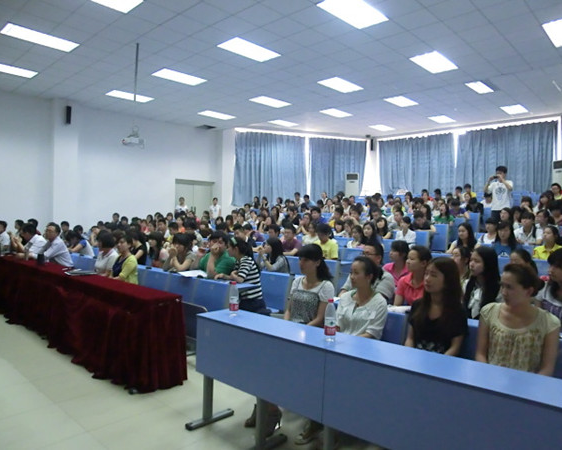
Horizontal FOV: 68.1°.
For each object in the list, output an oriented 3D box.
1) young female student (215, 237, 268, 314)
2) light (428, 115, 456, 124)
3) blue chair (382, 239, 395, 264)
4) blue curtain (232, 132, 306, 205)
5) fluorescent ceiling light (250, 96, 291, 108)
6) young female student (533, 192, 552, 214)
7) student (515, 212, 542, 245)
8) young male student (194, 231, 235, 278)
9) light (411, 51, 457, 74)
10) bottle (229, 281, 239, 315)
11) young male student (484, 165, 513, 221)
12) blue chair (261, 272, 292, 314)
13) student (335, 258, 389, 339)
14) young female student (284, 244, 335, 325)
[{"bbox_3d":[-0.426,0.710,4.053,0.650,1.190,0.450,0,2,-18],"label":"young female student"},{"bbox_3d":[5.839,-3.810,15.050,0.600,0.070,1.200,2,2,43],"label":"light"},{"bbox_3d":[1.559,0.590,6.360,0.500,0.780,0.500,2,2,43],"label":"blue chair"},{"bbox_3d":[-0.439,-2.203,16.953,3.070,2.930,0.180,0,2,-17],"label":"blue curtain"},{"bbox_3d":[-0.295,-3.551,12.050,0.600,0.070,1.200,2,2,43],"label":"fluorescent ceiling light"},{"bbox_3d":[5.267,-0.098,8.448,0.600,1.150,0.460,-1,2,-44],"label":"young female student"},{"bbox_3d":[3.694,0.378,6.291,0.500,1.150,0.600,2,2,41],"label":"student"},{"bbox_3d":[-0.767,0.697,5.027,0.520,1.245,0.700,1,2,33],"label":"young male student"},{"bbox_3d":[3.220,-3.414,8.711,0.600,0.070,1.200,2,2,43],"label":"light"},{"bbox_3d":[-0.314,0.495,2.810,0.066,0.235,0.066,1,2,0],"label":"bottle"},{"bbox_3d":[4.584,-0.380,8.726,0.550,1.730,0.420,2,2,35],"label":"young male student"},{"bbox_3d":[-0.140,0.944,4.671,0.530,0.780,0.450,2,2,43],"label":"blue chair"},{"bbox_3d":[0.477,0.788,2.660,0.460,1.150,0.680,2,2,43],"label":"student"},{"bbox_3d":[0.077,0.744,2.823,0.440,1.210,0.650,2,3,43],"label":"young female student"}]

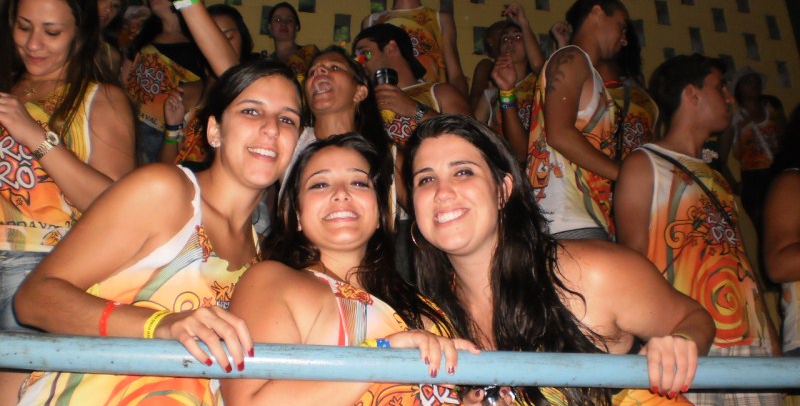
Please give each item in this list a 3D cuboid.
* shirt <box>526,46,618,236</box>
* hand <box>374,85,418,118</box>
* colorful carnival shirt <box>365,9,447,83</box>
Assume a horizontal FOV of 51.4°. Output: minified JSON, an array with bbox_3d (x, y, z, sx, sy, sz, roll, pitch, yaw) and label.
[{"bbox_3d":[0.526,-0.144,2.630,0.270,0.660,0.400,-2,-24,-1],"label":"shirt"},{"bbox_3d":[-0.011,-0.314,2.550,0.130,0.105,0.090,6,-25,-17],"label":"hand"},{"bbox_3d":[0.031,-0.673,3.930,0.420,0.630,0.260,-1,-24,-2],"label":"colorful carnival shirt"}]

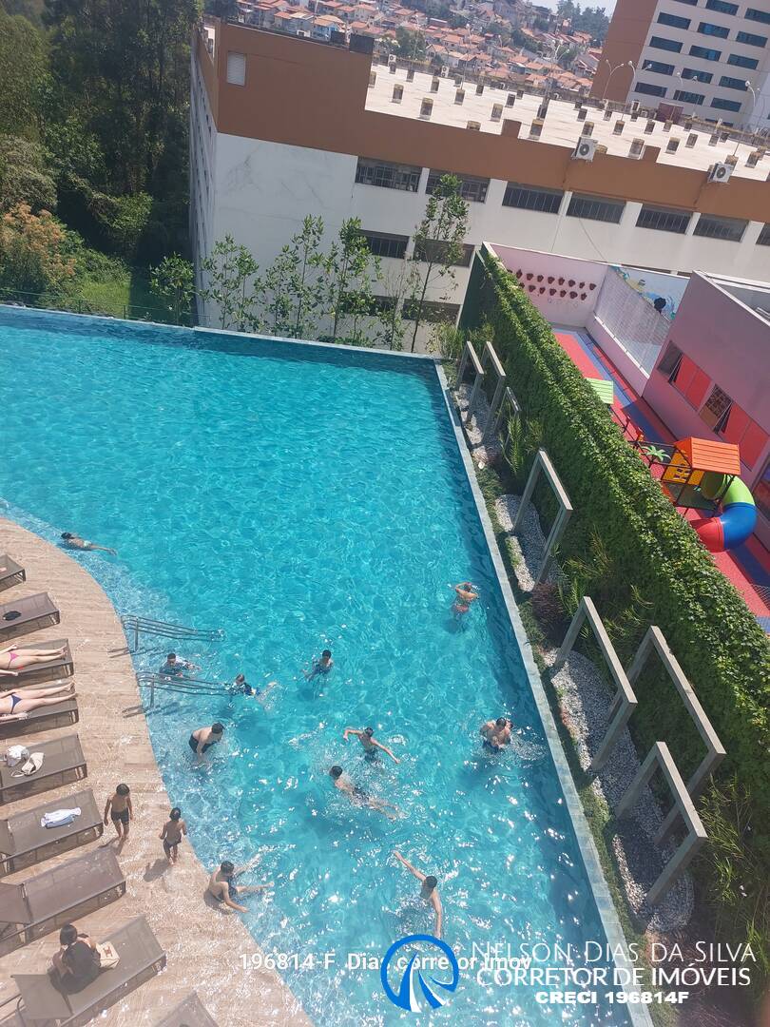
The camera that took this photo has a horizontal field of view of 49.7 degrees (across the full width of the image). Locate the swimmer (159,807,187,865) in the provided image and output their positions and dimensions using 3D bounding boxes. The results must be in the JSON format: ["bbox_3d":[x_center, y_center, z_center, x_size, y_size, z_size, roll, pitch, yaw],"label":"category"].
[{"bbox_3d":[-3.026,4.655,11.988,0.420,1.340,0.420,1,37,-14],"label":"swimmer"}]

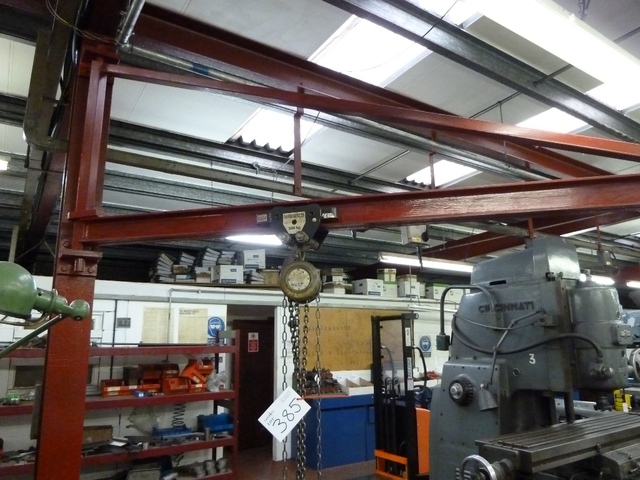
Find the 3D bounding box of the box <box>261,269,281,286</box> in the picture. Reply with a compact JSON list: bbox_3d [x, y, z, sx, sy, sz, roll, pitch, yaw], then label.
[{"bbox_3d":[-0.852,0.648,7.643,0.290,0.228,0.250,8,-15,-33],"label":"box"}]

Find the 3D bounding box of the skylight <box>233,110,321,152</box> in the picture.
[{"bbox_3d":[-0.462,-1.072,4.777,0.750,0.060,0.900,8,-15,-33],"label":"skylight"}]

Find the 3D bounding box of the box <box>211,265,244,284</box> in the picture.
[{"bbox_3d":[-1.480,0.579,7.416,0.380,0.288,0.355,8,-15,-33],"label":"box"}]

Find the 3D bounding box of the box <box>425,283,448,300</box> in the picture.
[{"bbox_3d":[2.276,1.052,9.187,0.380,0.293,0.355,8,-15,-33],"label":"box"}]

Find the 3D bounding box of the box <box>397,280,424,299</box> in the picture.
[{"bbox_3d":[1.647,0.982,8.832,0.380,0.293,0.355,8,-15,-33],"label":"box"}]

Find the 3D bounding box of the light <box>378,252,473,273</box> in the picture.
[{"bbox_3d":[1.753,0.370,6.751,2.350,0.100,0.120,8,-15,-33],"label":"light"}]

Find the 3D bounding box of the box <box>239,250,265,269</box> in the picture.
[{"bbox_3d":[-1.159,0.355,7.690,0.380,0.289,0.355,8,-15,-33],"label":"box"}]

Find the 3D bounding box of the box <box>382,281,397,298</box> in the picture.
[{"bbox_3d":[1.200,0.952,8.691,0.380,0.290,0.355,8,-15,-33],"label":"box"}]

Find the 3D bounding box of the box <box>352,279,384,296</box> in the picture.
[{"bbox_3d":[0.907,0.902,8.501,0.380,0.290,0.355,8,-15,-33],"label":"box"}]

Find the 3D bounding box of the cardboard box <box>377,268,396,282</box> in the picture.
[{"bbox_3d":[1.247,0.684,8.723,0.290,0.232,0.250,8,-15,-33],"label":"cardboard box"}]

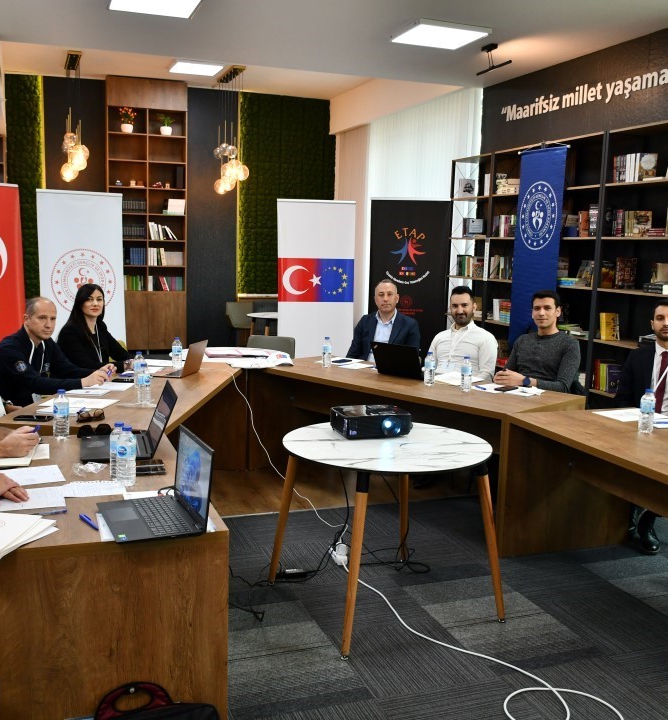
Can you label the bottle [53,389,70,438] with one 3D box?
[{"bbox_3d":[-1.134,0.222,3.365,0.065,0.207,0.065,-1,8,-19],"label":"bottle"}]

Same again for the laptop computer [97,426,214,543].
[{"bbox_3d":[-0.535,0.358,2.384,0.265,0.245,0.360,-2,9,-25],"label":"laptop computer"}]

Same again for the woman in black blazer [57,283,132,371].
[{"bbox_3d":[-1.568,0.105,5.596,0.740,1.270,0.500,8,10,38],"label":"woman in black blazer"}]

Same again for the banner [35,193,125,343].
[{"bbox_3d":[-2.582,-0.691,8.326,0.850,2.030,0.200,-2,9,-26],"label":"banner"}]

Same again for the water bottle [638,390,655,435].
[{"bbox_3d":[1.462,0.236,3.773,0.065,0.203,0.065,2,8,0],"label":"water bottle"}]

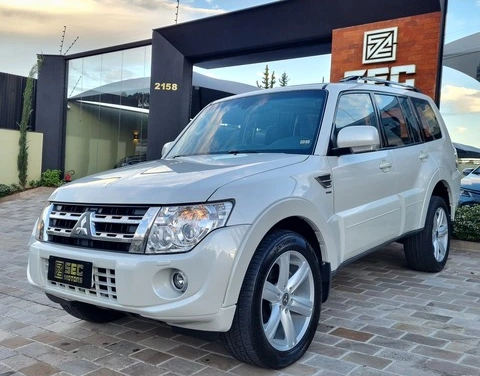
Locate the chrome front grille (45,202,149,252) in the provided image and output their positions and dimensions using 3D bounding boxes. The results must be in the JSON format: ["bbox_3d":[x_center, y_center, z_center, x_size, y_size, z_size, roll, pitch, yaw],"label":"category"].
[{"bbox_3d":[-0.840,0.210,2.651,0.930,0.240,0.130,0,3,38],"label":"chrome front grille"}]

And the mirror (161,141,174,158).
[{"bbox_3d":[-0.594,-0.331,4.409,0.260,0.185,0.150,0,3,38],"label":"mirror"}]

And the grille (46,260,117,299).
[{"bbox_3d":[-0.888,0.476,2.592,0.660,0.185,0.080,0,3,38],"label":"grille"}]

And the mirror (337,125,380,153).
[{"bbox_3d":[0.826,-0.329,3.286,0.265,0.185,0.150,0,3,38],"label":"mirror"}]

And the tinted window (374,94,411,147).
[{"bbox_3d":[1.382,-0.591,4.279,0.080,0.480,0.680,-20,-9,37],"label":"tinted window"}]

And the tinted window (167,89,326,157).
[{"bbox_3d":[0.048,-0.492,3.770,1.410,0.660,0.160,0,-40,38],"label":"tinted window"}]

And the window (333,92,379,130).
[{"bbox_3d":[0.883,-0.517,3.631,0.080,0.470,0.860,-20,-9,37],"label":"window"}]

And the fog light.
[{"bbox_3d":[-0.287,0.450,2.319,0.105,0.108,0.080,0,3,33],"label":"fog light"}]

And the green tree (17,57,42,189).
[{"bbox_3d":[-6.350,-1.976,14.500,0.680,3.900,0.650,2,4,-30],"label":"green tree"}]

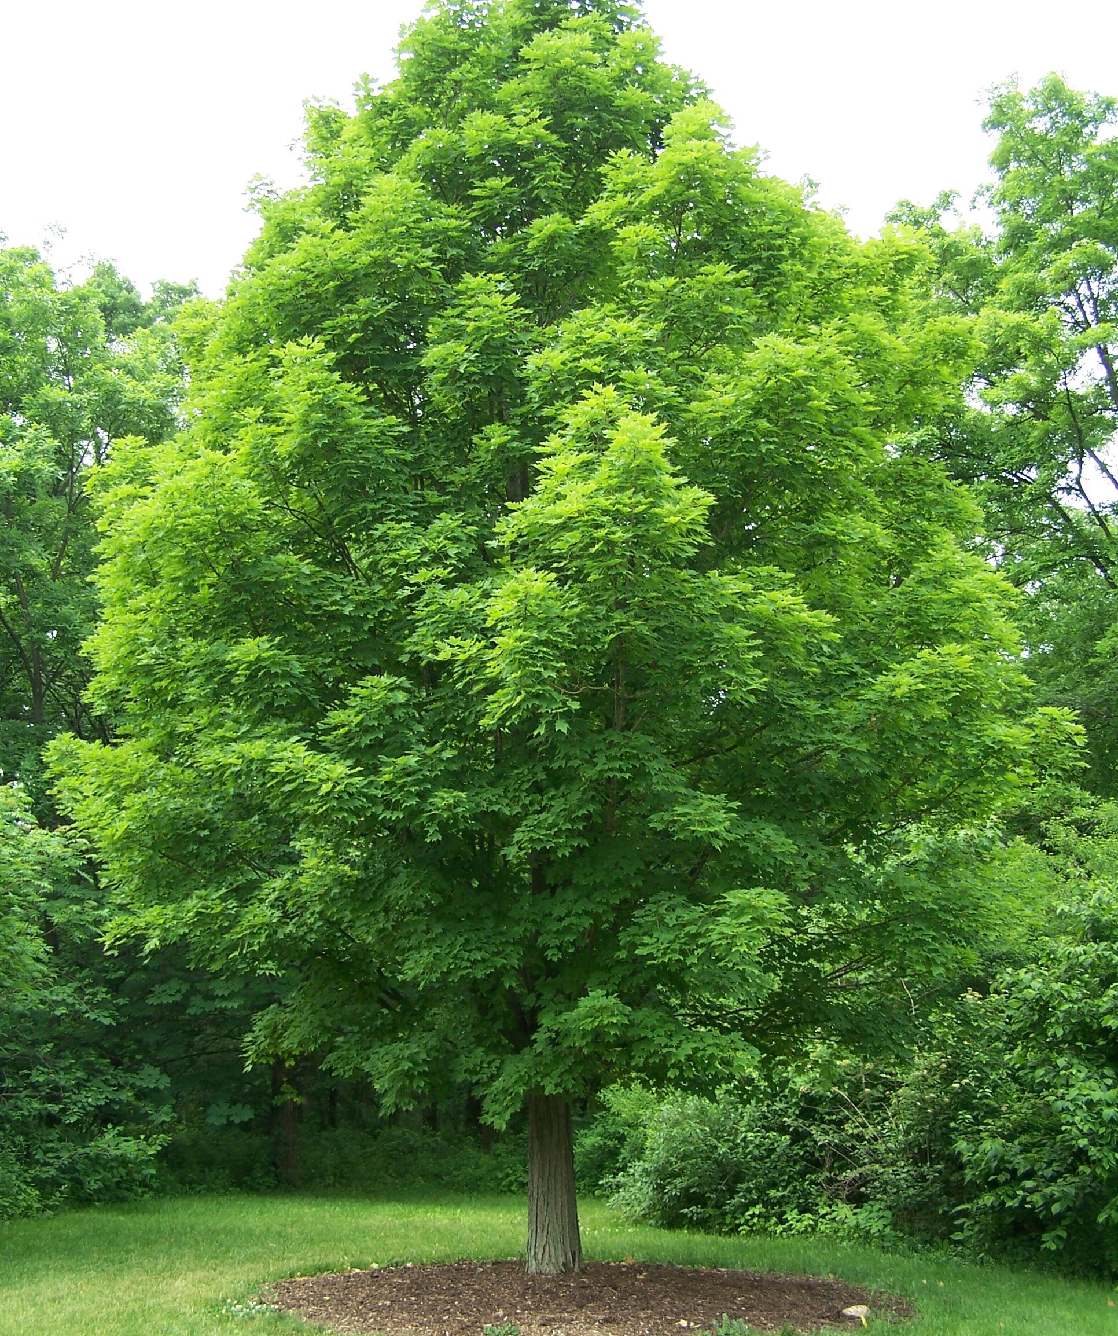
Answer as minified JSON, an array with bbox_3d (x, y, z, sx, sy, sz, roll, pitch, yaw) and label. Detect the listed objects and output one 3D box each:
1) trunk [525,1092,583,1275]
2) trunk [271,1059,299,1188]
[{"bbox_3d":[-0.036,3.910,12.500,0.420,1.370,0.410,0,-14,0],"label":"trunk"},{"bbox_3d":[-3.789,6.279,22.654,0.360,1.787,0.360,0,-14,0],"label":"trunk"}]

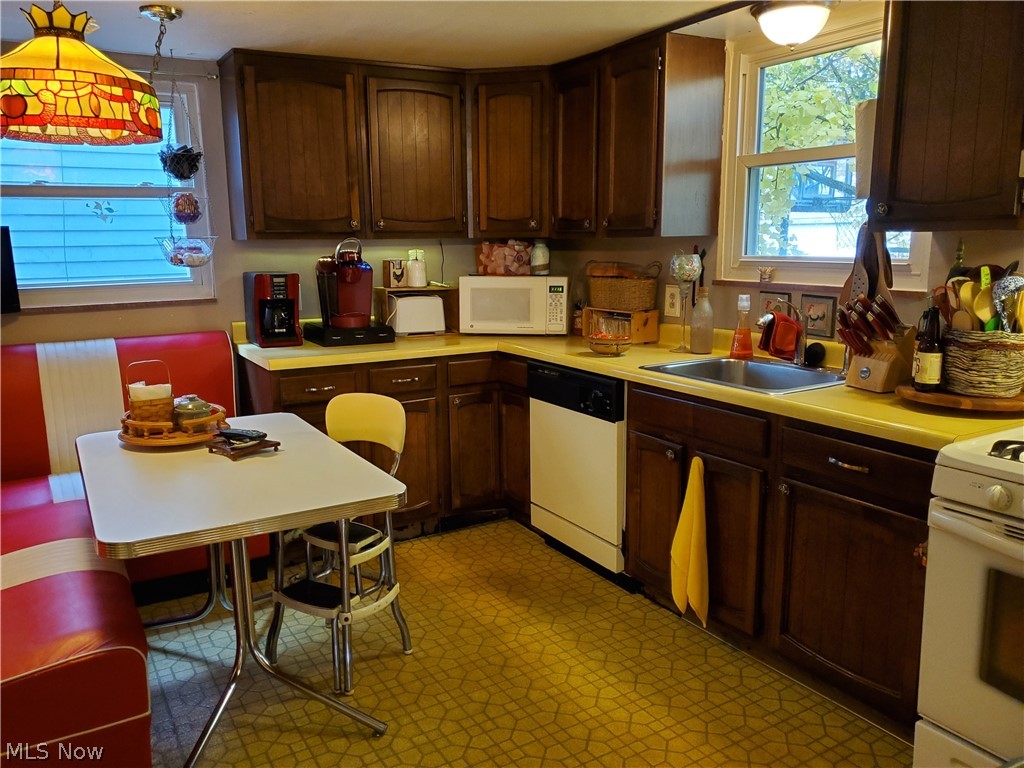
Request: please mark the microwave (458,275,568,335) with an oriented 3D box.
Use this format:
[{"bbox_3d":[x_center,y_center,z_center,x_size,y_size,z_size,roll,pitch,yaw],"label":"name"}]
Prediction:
[{"bbox_3d":[0.033,-0.412,3.924,0.520,0.288,0.363,1,10,7],"label":"microwave"}]

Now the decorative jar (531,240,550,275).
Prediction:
[{"bbox_3d":[0.145,-0.646,3.927,0.091,0.179,0.091,0,10,0],"label":"decorative jar"}]

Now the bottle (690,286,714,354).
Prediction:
[{"bbox_3d":[0.758,-0.250,3.076,0.085,0.255,0.085,-1,11,0],"label":"bottle"}]

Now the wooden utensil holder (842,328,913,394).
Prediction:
[{"bbox_3d":[1.137,-0.085,2.352,0.185,0.187,0.125,-7,12,-31],"label":"wooden utensil holder"}]

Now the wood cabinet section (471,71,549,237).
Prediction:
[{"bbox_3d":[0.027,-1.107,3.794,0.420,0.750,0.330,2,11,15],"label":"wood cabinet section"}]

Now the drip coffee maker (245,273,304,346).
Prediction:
[{"bbox_3d":[-1.088,-0.344,3.502,0.180,0.330,0.235,-7,12,-29],"label":"drip coffee maker"}]

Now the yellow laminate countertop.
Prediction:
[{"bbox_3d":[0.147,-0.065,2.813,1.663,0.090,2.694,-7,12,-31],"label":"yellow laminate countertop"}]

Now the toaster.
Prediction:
[{"bbox_3d":[-0.475,-0.343,3.845,0.250,0.185,0.160,-4,11,-17],"label":"toaster"}]

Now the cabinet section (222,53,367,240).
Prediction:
[{"bbox_3d":[-0.967,-1.026,3.418,0.528,0.760,0.320,-7,13,-31],"label":"cabinet section"}]

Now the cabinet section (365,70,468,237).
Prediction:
[{"bbox_3d":[-0.517,-1.081,3.694,0.535,0.750,0.320,-7,13,-31],"label":"cabinet section"}]

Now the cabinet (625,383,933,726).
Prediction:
[{"bbox_3d":[0.988,0.440,2.548,0.613,0.815,1.187,-7,12,-31],"label":"cabinet"}]

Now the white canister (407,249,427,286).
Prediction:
[{"bbox_3d":[-0.472,-0.576,3.805,0.098,0.188,0.098,0,10,0],"label":"white canister"}]

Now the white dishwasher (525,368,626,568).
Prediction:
[{"bbox_3d":[0.494,0.302,3.307,0.600,0.795,0.600,-7,12,-31],"label":"white dishwasher"}]

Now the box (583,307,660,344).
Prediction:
[{"bbox_3d":[0.509,-0.282,3.601,0.164,0.145,0.364,-7,12,-31],"label":"box"}]

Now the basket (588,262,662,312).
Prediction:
[{"bbox_3d":[0.515,-0.450,3.539,0.178,0.208,0.324,-7,12,-31],"label":"basket"}]

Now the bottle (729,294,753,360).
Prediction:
[{"bbox_3d":[0.883,-0.214,2.936,0.080,0.232,0.080,-7,12,-31],"label":"bottle"}]

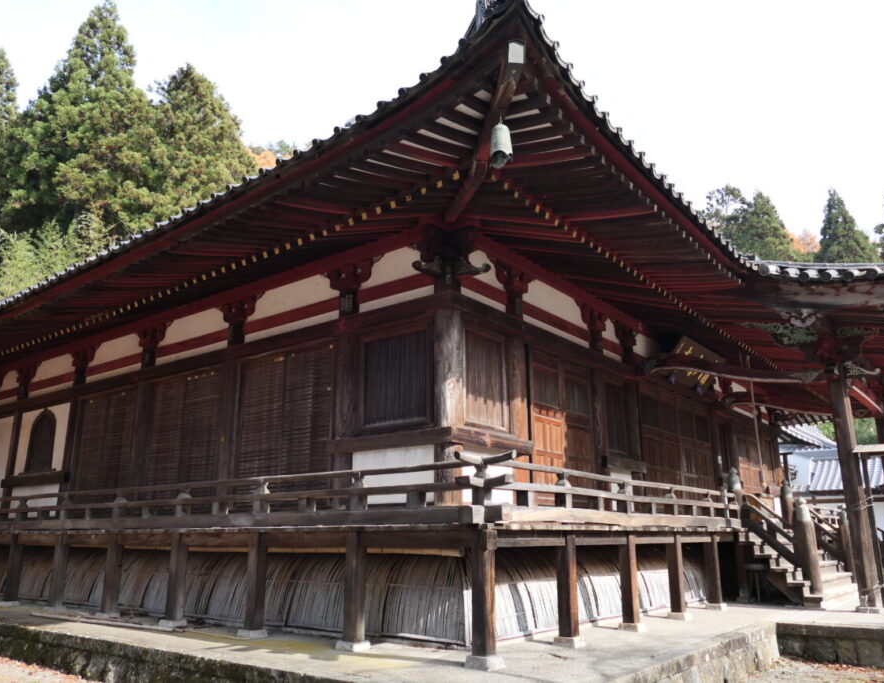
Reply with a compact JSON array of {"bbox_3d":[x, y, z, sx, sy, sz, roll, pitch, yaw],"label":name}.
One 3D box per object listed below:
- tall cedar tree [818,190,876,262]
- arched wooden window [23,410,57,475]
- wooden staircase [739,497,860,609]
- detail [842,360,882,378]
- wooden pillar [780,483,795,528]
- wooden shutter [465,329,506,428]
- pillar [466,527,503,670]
[{"bbox_3d":[30.809,-1.039,51.228,6.500,22.000,6.500,-10,-18,31],"label":"tall cedar tree"},{"bbox_3d":[-9.744,2.410,17.341,1.450,1.480,0.100,-12,-19,37],"label":"arched wooden window"},{"bbox_3d":[7.471,4.252,14.557,1.299,1.842,4.802,-12,-19,36],"label":"wooden staircase"},{"bbox_3d":[7.390,0.494,12.537,0.588,0.271,0.181,-12,-19,36],"label":"detail"},{"bbox_3d":[7.669,3.645,15.785,0.230,1.040,0.230,-12,-19,37],"label":"wooden pillar"},{"bbox_3d":[0.616,0.582,10.272,0.090,1.340,1.130,-12,-19,36],"label":"wooden shutter"},{"bbox_3d":[0.386,2.379,6.566,0.190,1.180,0.190,-12,-19,36],"label":"pillar"}]

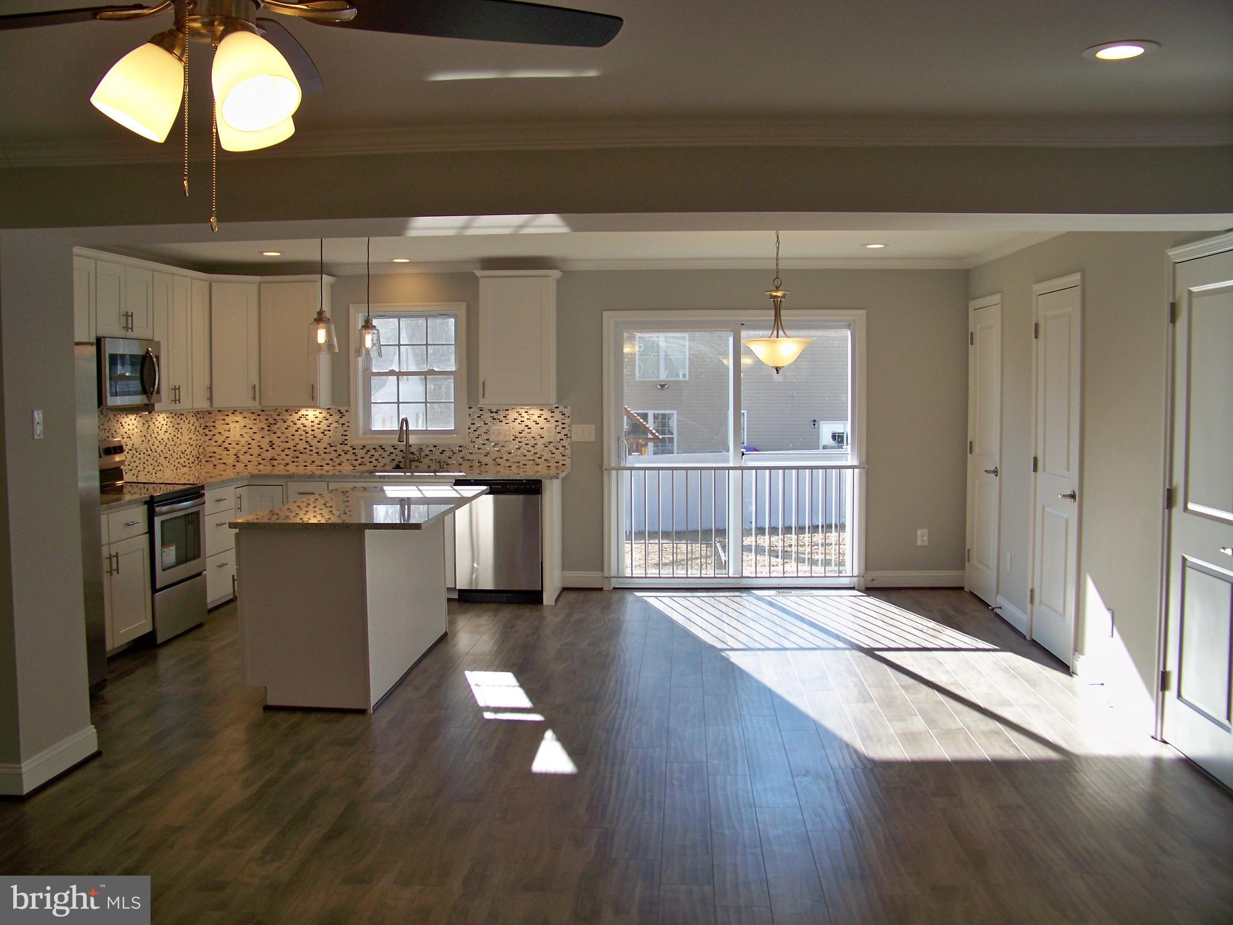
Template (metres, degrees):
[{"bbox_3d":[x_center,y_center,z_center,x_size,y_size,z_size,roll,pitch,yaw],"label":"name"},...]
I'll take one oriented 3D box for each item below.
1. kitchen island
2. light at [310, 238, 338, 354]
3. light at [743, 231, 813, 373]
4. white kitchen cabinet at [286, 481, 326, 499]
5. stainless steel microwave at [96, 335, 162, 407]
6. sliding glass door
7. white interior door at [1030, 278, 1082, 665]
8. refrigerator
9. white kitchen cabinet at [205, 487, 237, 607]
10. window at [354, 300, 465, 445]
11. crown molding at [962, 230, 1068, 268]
[{"bbox_3d":[-1.301,0.675,6.407,0.936,0.914,1.820,0,4,3],"label":"kitchen island"},{"bbox_3d":[-1.441,-0.882,5.750,0.140,0.710,0.140,0,4,4],"label":"light"},{"bbox_3d":[0.825,-0.863,6.014,0.370,0.820,0.370,0,4,4],"label":"light"},{"bbox_3d":[-2.158,0.512,8.603,0.297,0.815,0.600,0,4,3],"label":"white kitchen cabinet"},{"bbox_3d":[-3.119,-0.540,7.170,0.400,0.420,0.760,0,4,3],"label":"stainless steel microwave"},{"bbox_3d":[0.871,-0.088,8.679,1.920,2.050,0.130,0,4,4],"label":"sliding glass door"},{"bbox_3d":[2.412,0.043,6.472,0.100,2.100,0.840,0,4,4],"label":"white interior door"},{"bbox_3d":[-2.994,0.306,5.581,0.760,1.770,0.900,0,4,3],"label":"refrigerator"},{"bbox_3d":[-2.907,0.569,7.778,0.620,0.890,0.470,0,4,4],"label":"white kitchen cabinet"},{"bbox_3d":[-1.550,-0.661,8.786,0.890,1.050,0.120,0,4,4],"label":"window"},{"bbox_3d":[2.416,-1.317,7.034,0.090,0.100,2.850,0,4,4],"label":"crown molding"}]

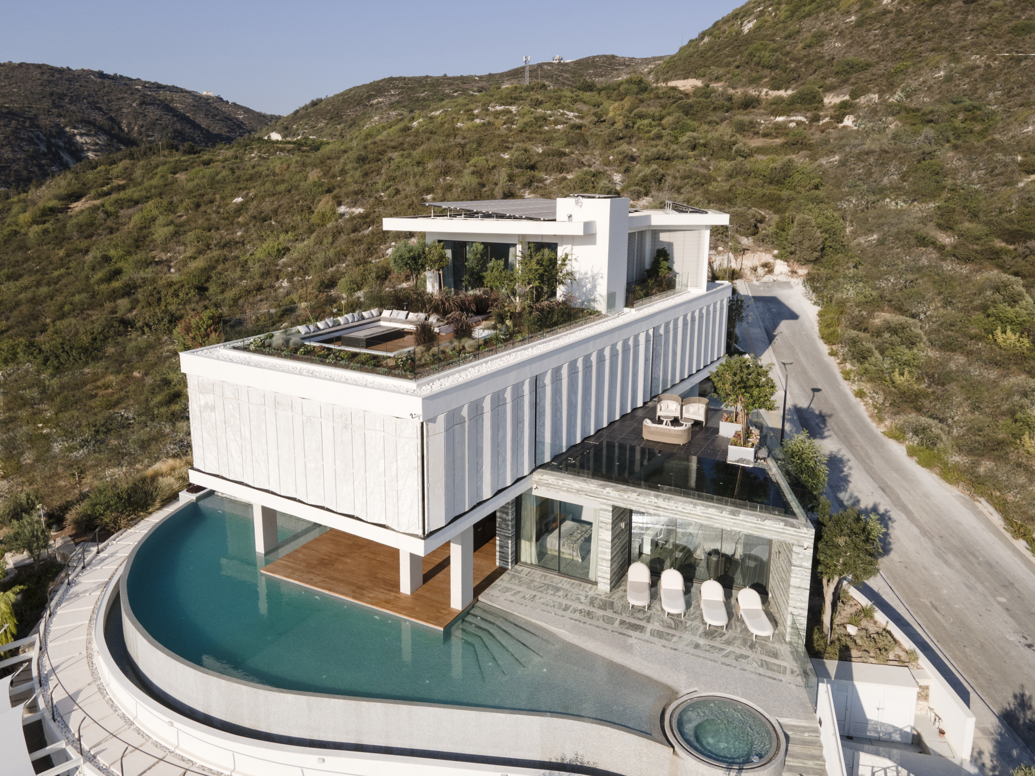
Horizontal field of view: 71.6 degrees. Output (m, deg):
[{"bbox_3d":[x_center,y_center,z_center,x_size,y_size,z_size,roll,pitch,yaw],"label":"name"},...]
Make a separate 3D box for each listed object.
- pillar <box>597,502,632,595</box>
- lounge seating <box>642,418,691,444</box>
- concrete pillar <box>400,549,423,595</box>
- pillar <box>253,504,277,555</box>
[{"bbox_3d":[3.432,5.275,25.158,0.473,3.220,1.750,9,17,28],"label":"pillar"},{"bbox_3d":[6.245,1.768,29.860,1.900,0.760,0.880,7,16,26],"label":"lounge seating"},{"bbox_3d":[-3.616,5.399,24.428,0.440,3.200,0.740,9,17,28],"label":"concrete pillar"},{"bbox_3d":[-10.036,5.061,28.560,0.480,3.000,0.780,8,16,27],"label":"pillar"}]

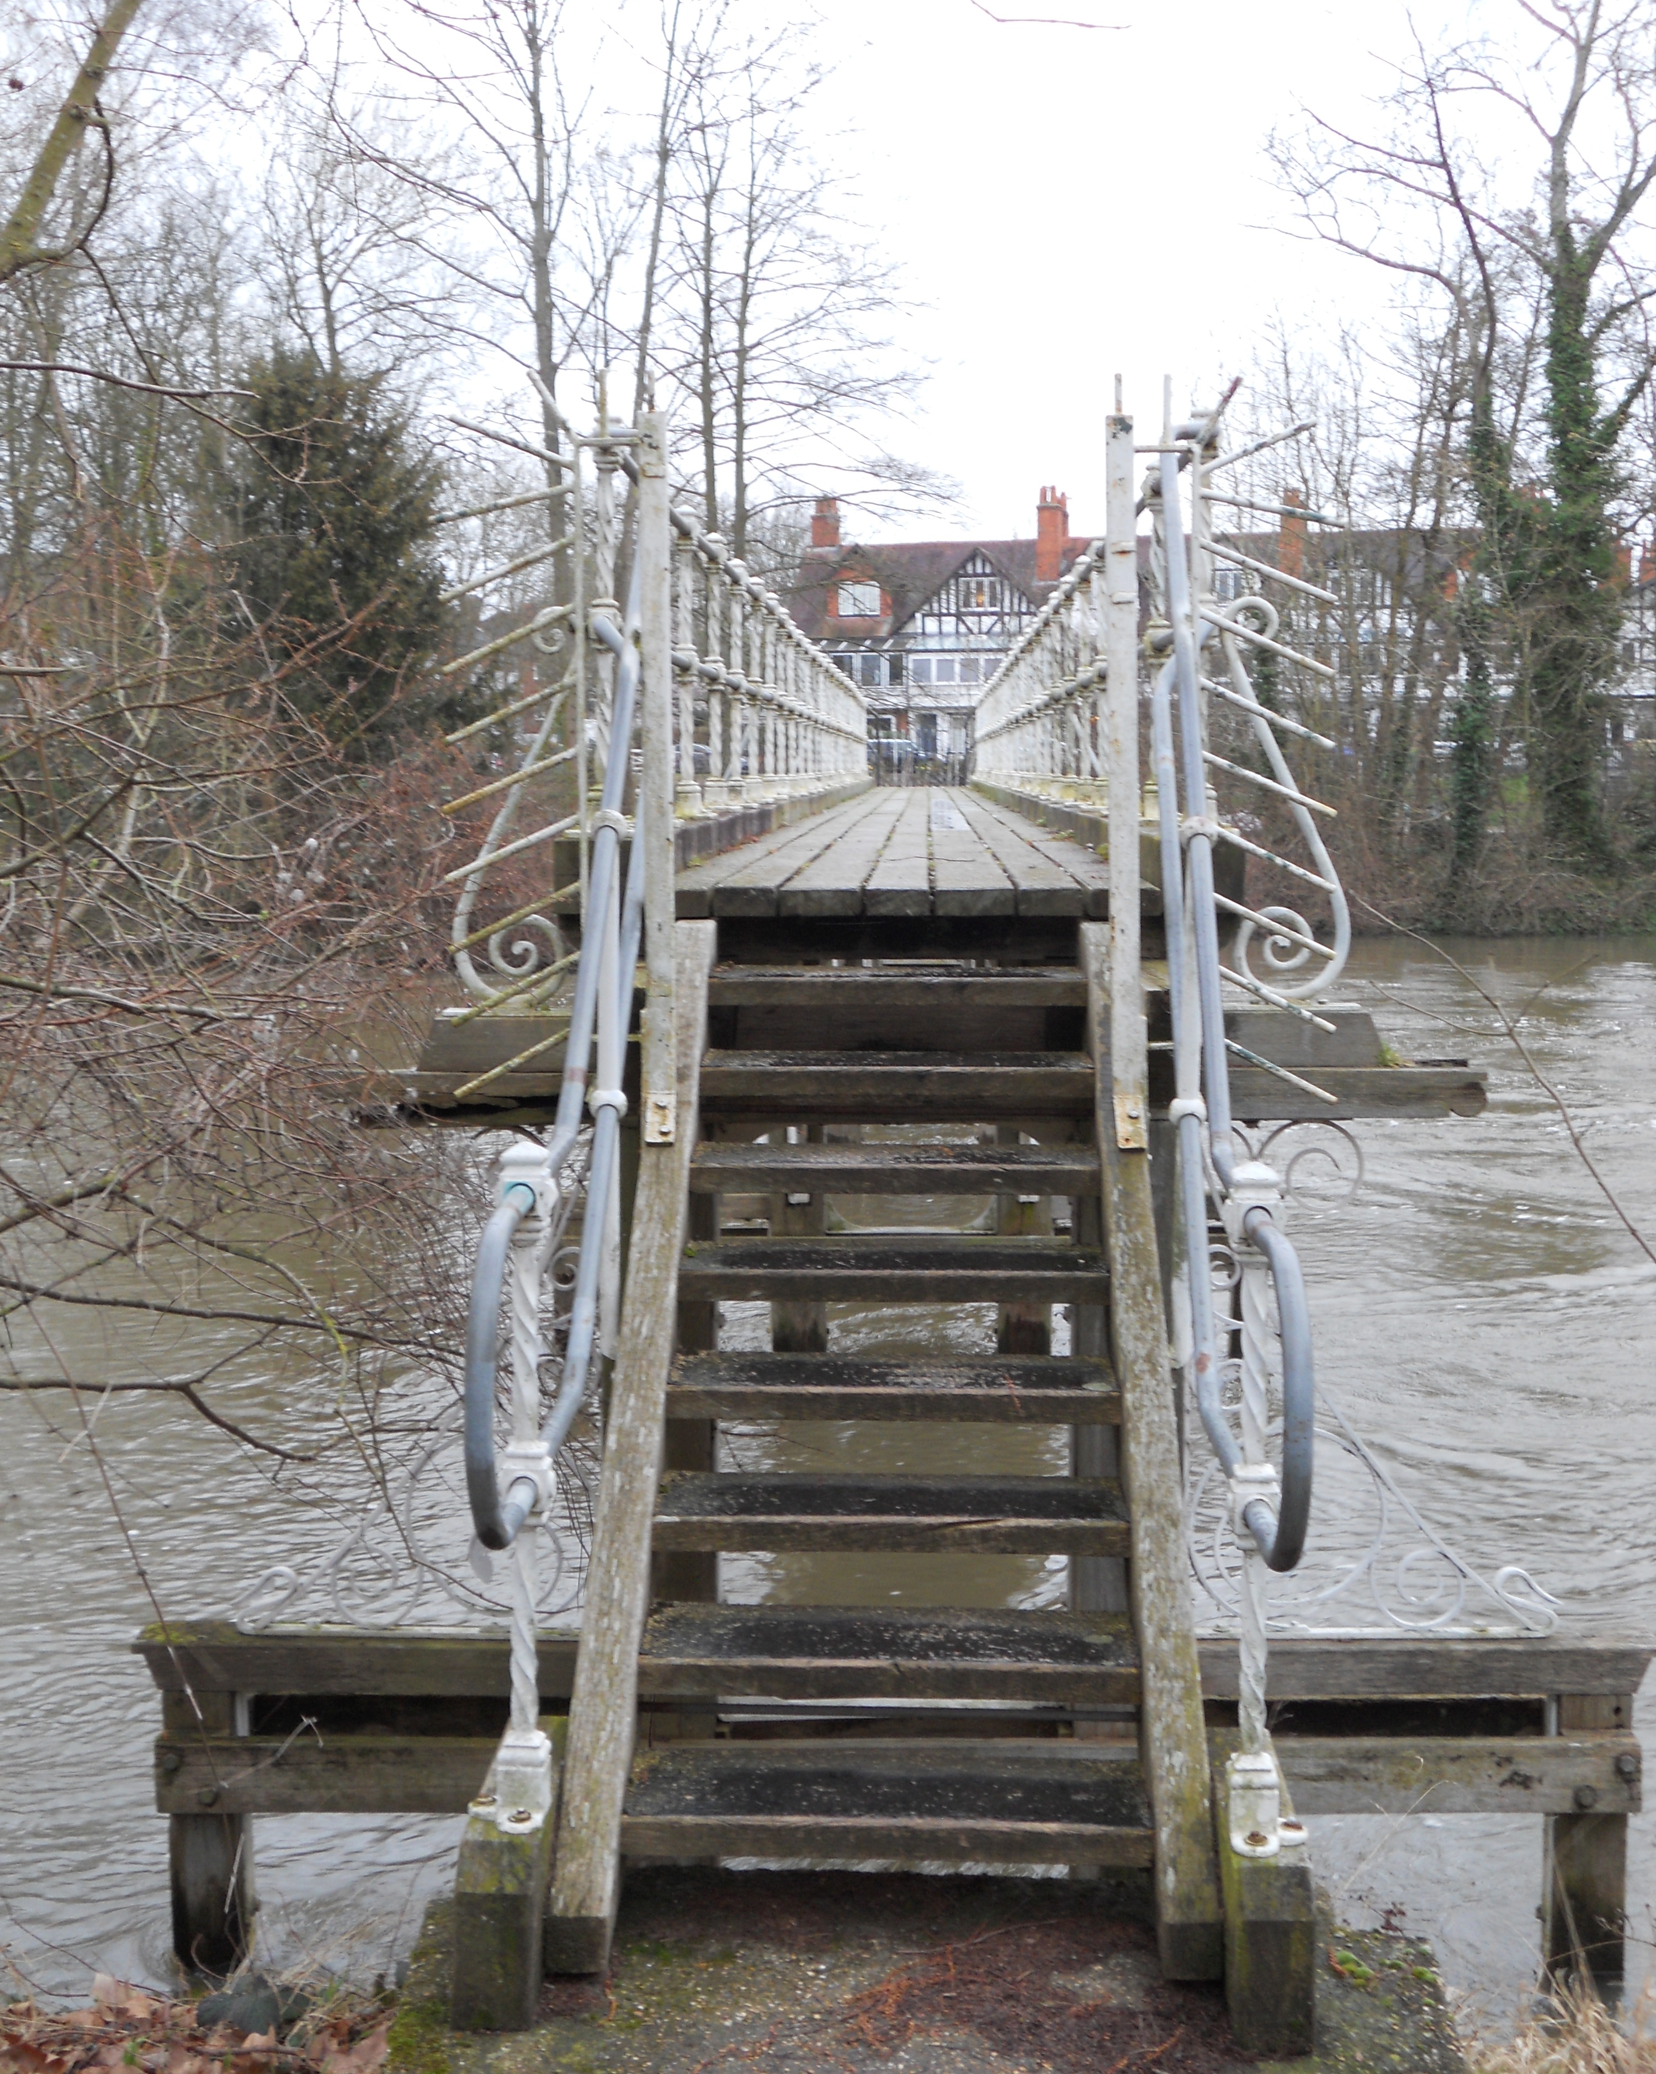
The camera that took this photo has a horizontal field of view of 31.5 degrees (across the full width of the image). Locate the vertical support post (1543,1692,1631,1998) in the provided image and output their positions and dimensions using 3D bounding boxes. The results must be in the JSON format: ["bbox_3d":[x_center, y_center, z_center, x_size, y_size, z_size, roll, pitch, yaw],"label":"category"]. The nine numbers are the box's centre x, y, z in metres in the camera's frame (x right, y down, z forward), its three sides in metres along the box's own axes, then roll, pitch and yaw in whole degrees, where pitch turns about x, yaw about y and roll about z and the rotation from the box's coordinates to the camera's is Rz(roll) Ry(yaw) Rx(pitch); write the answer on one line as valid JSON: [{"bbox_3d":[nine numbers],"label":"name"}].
[{"bbox_3d":[1.689,1.790,6.575,0.162,0.710,0.145,0,5,2],"label":"vertical support post"}]

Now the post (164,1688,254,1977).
[{"bbox_3d":[-1.384,1.785,6.634,0.162,0.688,0.145,0,5,2],"label":"post"}]

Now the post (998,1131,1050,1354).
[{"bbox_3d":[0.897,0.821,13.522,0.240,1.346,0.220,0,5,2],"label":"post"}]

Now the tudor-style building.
[{"bbox_3d":[4.802,-16.766,121.423,11.600,10.845,6.000,1,5,12],"label":"tudor-style building"}]

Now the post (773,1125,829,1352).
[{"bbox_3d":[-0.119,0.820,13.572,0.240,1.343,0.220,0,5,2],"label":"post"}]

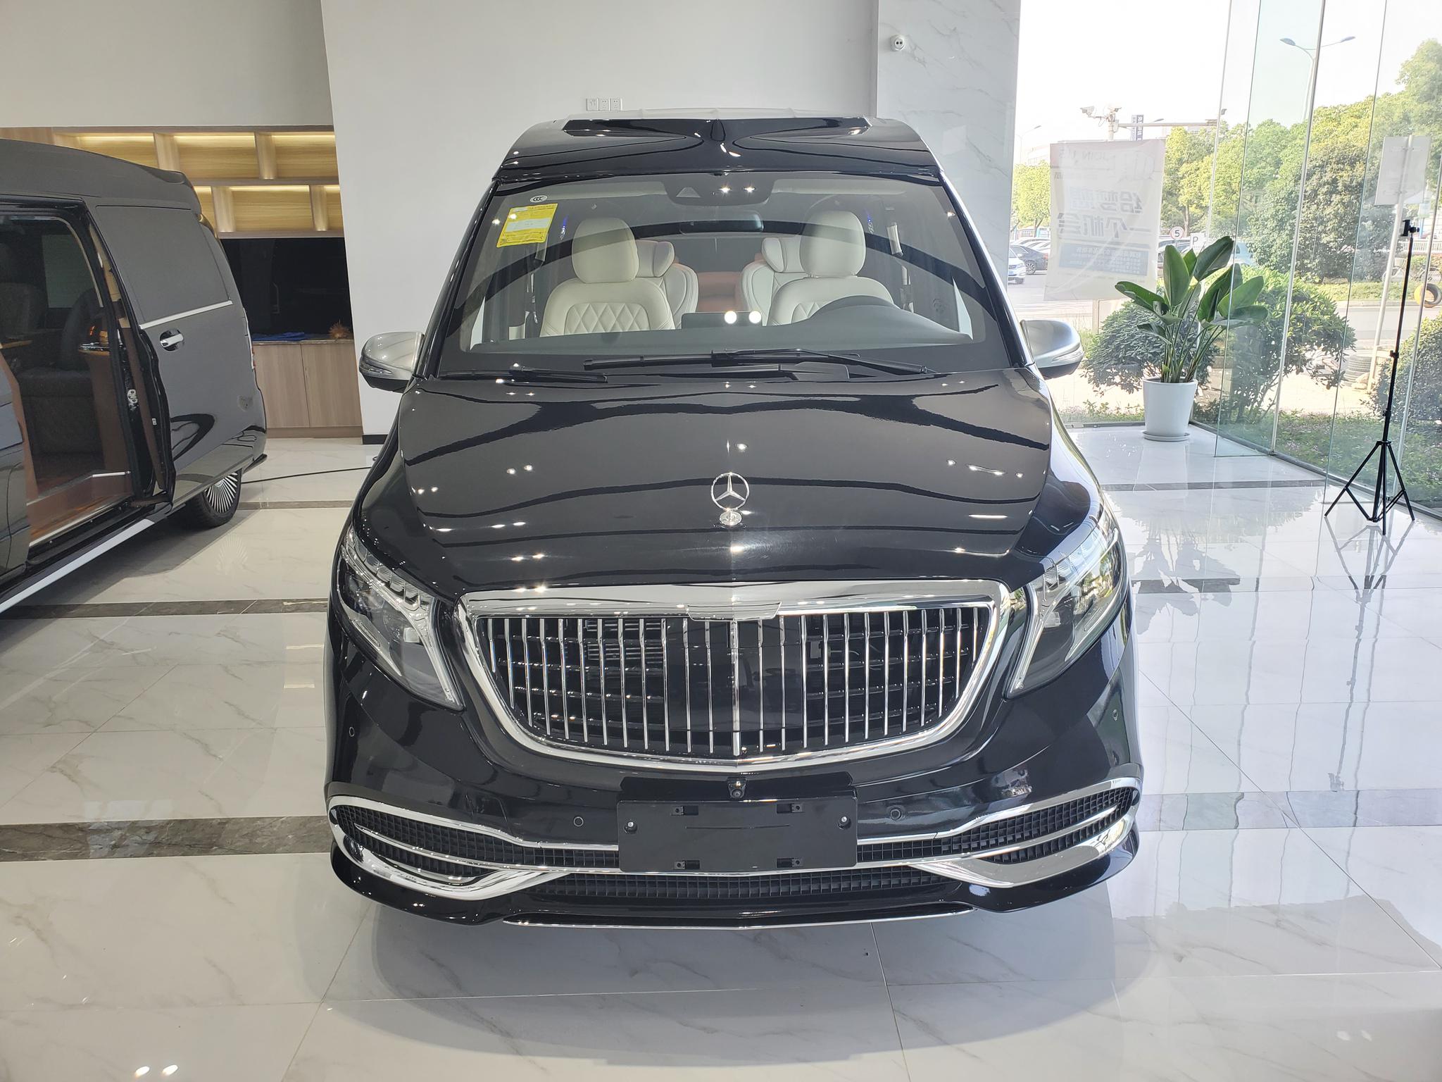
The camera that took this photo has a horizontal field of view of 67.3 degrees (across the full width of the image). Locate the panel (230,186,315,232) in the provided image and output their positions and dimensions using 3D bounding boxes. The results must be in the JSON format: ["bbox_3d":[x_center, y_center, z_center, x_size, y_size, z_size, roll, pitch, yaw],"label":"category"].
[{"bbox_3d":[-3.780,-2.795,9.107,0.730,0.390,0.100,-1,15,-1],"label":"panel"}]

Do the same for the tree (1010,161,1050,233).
[{"bbox_3d":[16.976,-17.939,59.666,3.600,5.500,3.400,-1,15,-1],"label":"tree"}]

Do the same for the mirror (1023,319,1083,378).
[{"bbox_3d":[1.022,-0.598,3.367,0.210,0.190,0.150,-1,15,0],"label":"mirror"}]

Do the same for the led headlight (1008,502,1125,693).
[{"bbox_3d":[0.750,0.105,2.362,0.340,0.330,0.420,-1,15,0],"label":"led headlight"}]

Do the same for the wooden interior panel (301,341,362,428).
[{"bbox_3d":[-3.297,-1.330,9.252,0.490,0.700,0.040,-1,15,0],"label":"wooden interior panel"}]

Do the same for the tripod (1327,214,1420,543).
[{"bbox_3d":[3.555,-0.860,5.653,0.420,1.600,0.420,-1,15,0],"label":"tripod"}]

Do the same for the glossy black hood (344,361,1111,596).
[{"bbox_3d":[0.022,-0.156,2.519,1.700,0.380,0.920,-1,15,0],"label":"glossy black hood"}]

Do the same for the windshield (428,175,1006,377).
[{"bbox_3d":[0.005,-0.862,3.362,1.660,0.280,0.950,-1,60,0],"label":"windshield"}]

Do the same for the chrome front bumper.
[{"bbox_3d":[0.042,0.649,2.324,1.840,0.200,0.370,-1,15,0],"label":"chrome front bumper"}]

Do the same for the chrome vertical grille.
[{"bbox_3d":[0.028,0.262,2.153,1.070,0.335,0.180,-1,15,0],"label":"chrome vertical grille"}]

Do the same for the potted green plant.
[{"bbox_3d":[3.618,-1.571,8.410,1.200,1.530,1.000,-1,15,-1],"label":"potted green plant"}]

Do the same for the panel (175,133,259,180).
[{"bbox_3d":[-4.148,-3.191,9.000,0.780,0.360,0.050,-1,15,0],"label":"panel"}]

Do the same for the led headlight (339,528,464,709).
[{"bbox_3d":[-0.732,0.162,2.425,0.360,0.310,0.420,-1,15,2],"label":"led headlight"}]

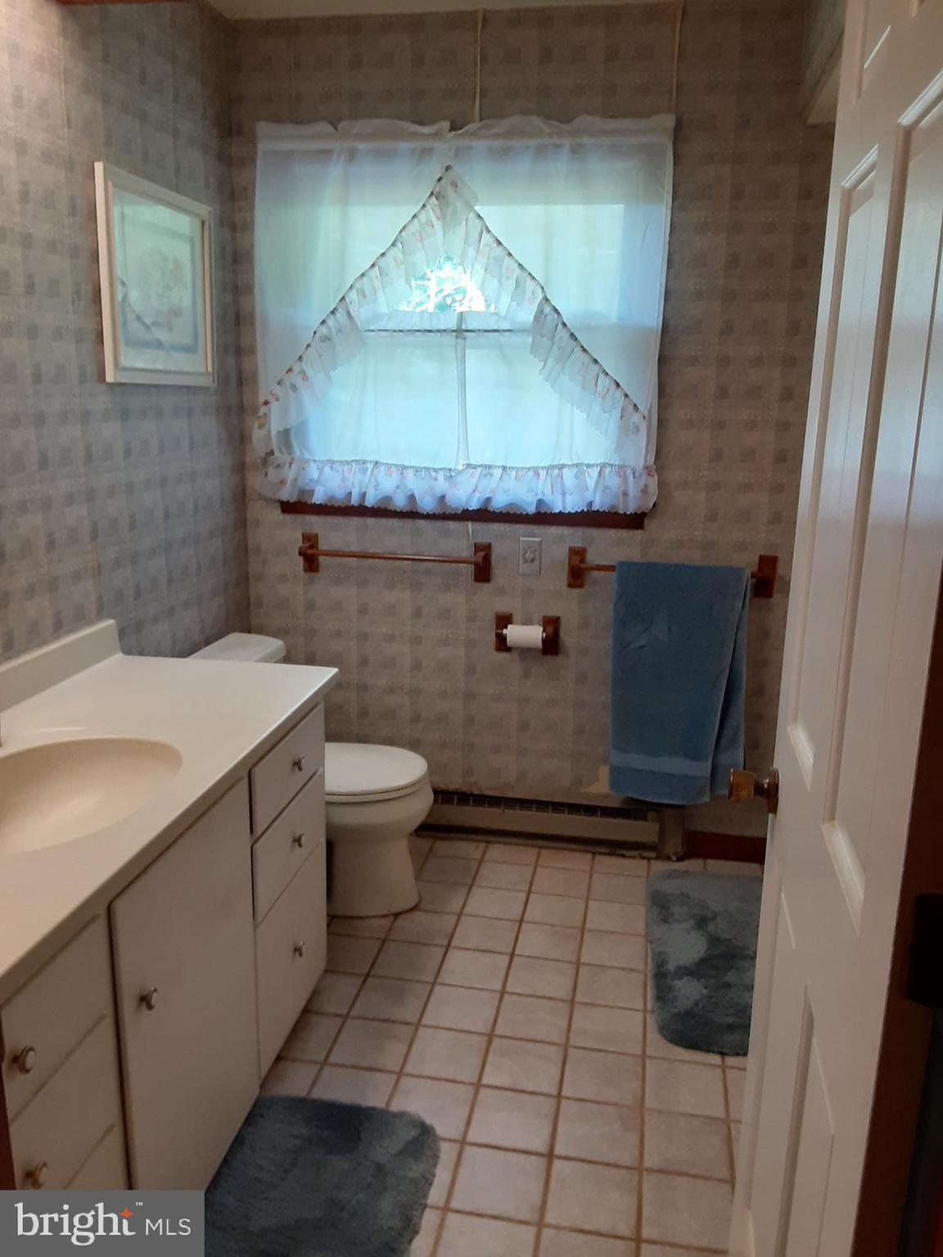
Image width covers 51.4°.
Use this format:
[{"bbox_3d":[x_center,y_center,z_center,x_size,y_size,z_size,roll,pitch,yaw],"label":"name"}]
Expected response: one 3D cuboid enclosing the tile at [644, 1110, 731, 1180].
[{"bbox_3d":[0.411,0.994,1.882,0.158,0.010,0.158,3,13,10],"label":"tile"}]

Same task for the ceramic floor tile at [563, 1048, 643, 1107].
[{"bbox_3d":[0.277,0.948,2.072,0.158,0.010,0.158,3,13,10],"label":"ceramic floor tile"}]

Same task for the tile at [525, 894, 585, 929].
[{"bbox_3d":[0.235,0.792,2.741,0.158,0.010,0.158,3,13,10],"label":"tile"}]

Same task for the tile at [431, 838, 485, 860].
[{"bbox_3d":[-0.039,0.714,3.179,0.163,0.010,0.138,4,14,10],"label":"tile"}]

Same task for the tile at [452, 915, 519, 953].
[{"bbox_3d":[0.040,0.841,2.680,0.163,0.010,0.157,4,14,10],"label":"tile"}]

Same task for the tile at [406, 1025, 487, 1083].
[{"bbox_3d":[-0.051,0.921,2.112,0.156,0.010,0.156,3,13,10],"label":"tile"}]

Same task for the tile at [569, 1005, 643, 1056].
[{"bbox_3d":[0.308,0.912,2.232,0.158,0.010,0.158,3,13,10],"label":"tile"}]

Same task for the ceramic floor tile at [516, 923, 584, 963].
[{"bbox_3d":[0.204,0.829,2.581,0.158,0.010,0.158,3,13,10],"label":"ceramic floor tile"}]

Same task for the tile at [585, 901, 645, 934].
[{"bbox_3d":[0.396,0.795,2.684,0.156,0.010,0.156,3,13,10],"label":"tile"}]

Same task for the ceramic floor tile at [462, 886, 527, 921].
[{"bbox_3d":[0.070,0.775,2.742,0.156,0.010,0.156,3,13,10],"label":"ceramic floor tile"}]

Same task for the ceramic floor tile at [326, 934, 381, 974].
[{"bbox_3d":[-0.332,0.859,2.582,0.163,0.010,0.157,4,14,10],"label":"ceramic floor tile"}]

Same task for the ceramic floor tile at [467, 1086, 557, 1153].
[{"bbox_3d":[0.082,0.967,1.926,0.156,0.010,0.156,3,13,10],"label":"ceramic floor tile"}]

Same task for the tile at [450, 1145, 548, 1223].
[{"bbox_3d":[0.054,1.031,1.816,0.162,0.010,0.162,4,13,10],"label":"tile"}]

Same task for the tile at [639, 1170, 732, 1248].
[{"bbox_3d":[0.379,1.023,1.710,0.156,0.010,0.156,3,13,10],"label":"tile"}]

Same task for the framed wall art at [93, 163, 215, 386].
[{"bbox_3d":[-0.793,-0.875,2.529,0.021,0.478,0.562,3,13,10],"label":"framed wall art"}]

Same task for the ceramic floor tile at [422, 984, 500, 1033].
[{"bbox_3d":[-0.022,0.921,2.361,0.163,0.010,0.157,4,14,10],"label":"ceramic floor tile"}]

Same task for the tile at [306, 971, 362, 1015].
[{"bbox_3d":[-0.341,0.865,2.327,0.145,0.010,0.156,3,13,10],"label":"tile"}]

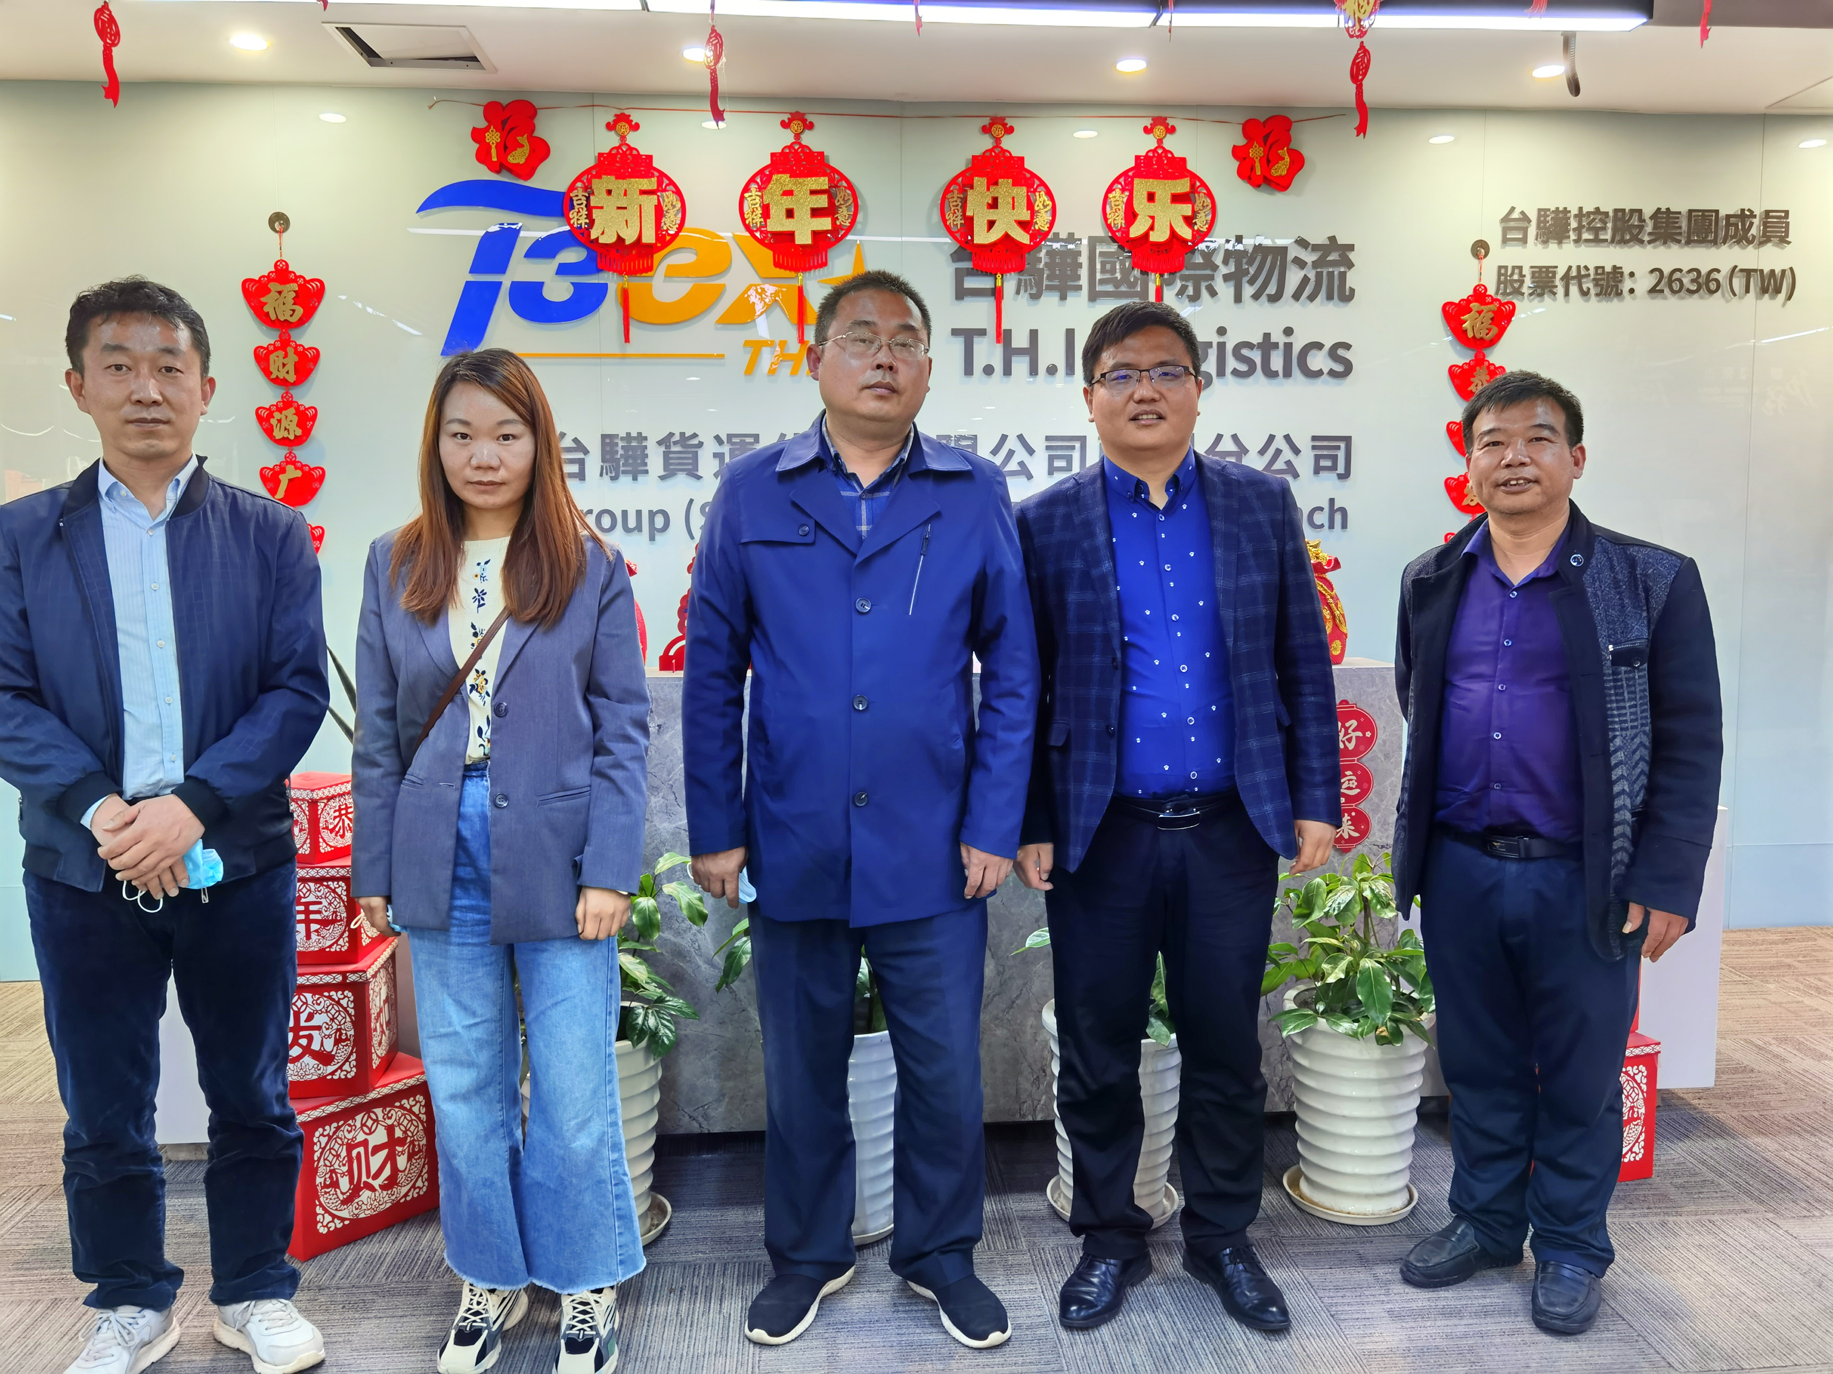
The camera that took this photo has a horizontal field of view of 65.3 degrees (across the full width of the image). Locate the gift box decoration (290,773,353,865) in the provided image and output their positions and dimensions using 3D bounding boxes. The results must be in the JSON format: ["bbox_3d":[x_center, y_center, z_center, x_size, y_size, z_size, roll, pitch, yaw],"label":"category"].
[{"bbox_3d":[-1.223,0.268,2.910,0.157,0.148,0.157,2,6,23],"label":"gift box decoration"}]

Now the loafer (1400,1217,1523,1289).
[{"bbox_3d":[1.020,1.026,2.660,0.280,0.097,0.105,-3,6,-23],"label":"loafer"}]

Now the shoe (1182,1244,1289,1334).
[{"bbox_3d":[0.577,1.040,2.584,0.102,0.105,0.285,-2,5,-20],"label":"shoe"}]

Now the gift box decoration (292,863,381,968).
[{"bbox_3d":[-1.210,0.440,2.907,0.206,0.195,0.206,-1,5,-3],"label":"gift box decoration"}]

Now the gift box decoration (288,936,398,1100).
[{"bbox_3d":[-1.173,0.658,2.837,0.233,0.240,0.233,-1,5,-6],"label":"gift box decoration"}]

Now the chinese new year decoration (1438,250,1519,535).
[{"bbox_3d":[1.842,-0.879,4.679,0.257,1.105,0.030,-1,5,-5],"label":"chinese new year decoration"}]

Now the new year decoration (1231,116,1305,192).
[{"bbox_3d":[1.116,-1.691,4.539,0.242,0.234,0.030,-1,5,-5],"label":"new year decoration"}]

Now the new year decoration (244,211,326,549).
[{"bbox_3d":[-1.930,-0.868,4.376,0.246,1.141,0.030,-1,5,-5],"label":"new year decoration"}]

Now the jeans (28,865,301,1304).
[{"bbox_3d":[-1.280,0.617,2.479,0.420,0.860,0.260,-2,6,-20],"label":"jeans"}]

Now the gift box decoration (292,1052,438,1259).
[{"bbox_3d":[-1.180,0.922,2.887,0.290,0.294,0.290,4,7,39],"label":"gift box decoration"}]

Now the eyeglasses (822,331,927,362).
[{"bbox_3d":[-0.066,-0.557,2.340,0.142,0.045,0.135,4,4,-15],"label":"eyeglasses"}]

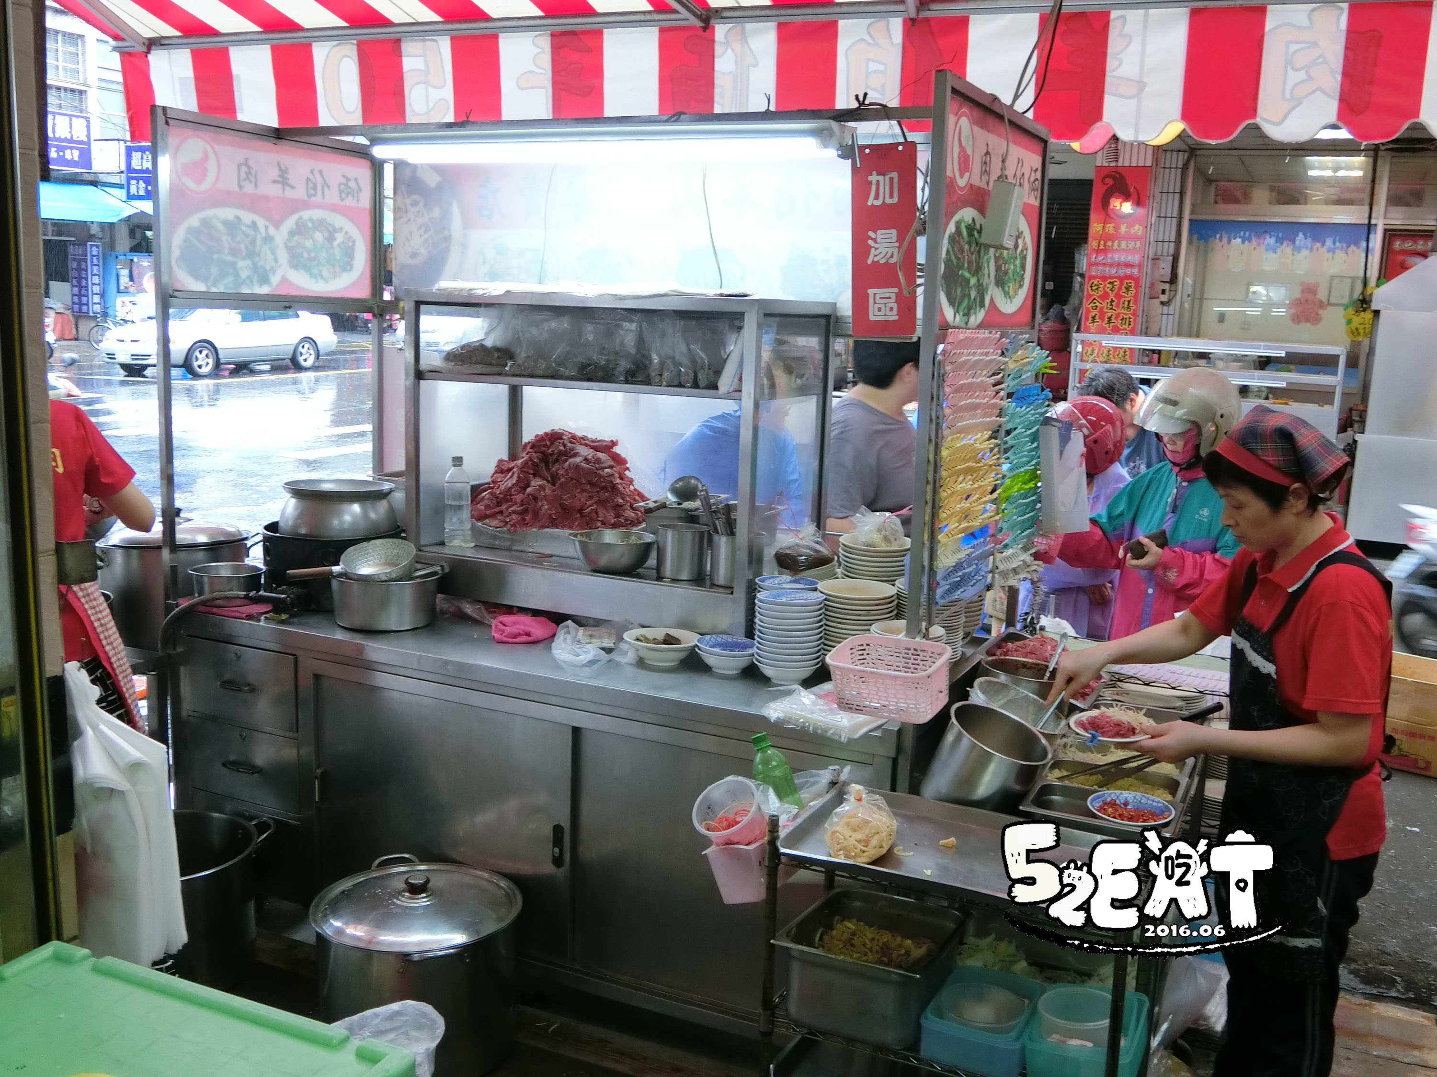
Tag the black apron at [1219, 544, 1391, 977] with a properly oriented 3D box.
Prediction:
[{"bbox_3d":[1.015,0.387,2.520,0.250,0.730,0.330,1,9,-5],"label":"black apron"}]

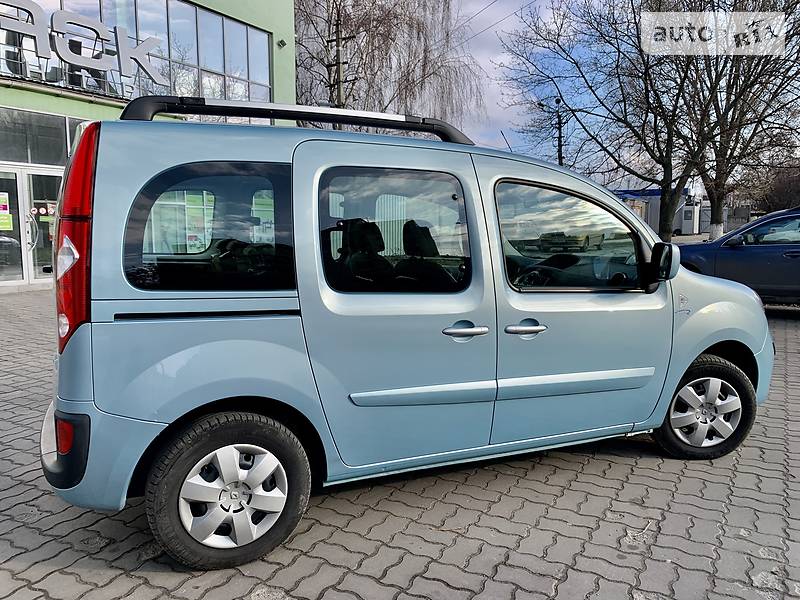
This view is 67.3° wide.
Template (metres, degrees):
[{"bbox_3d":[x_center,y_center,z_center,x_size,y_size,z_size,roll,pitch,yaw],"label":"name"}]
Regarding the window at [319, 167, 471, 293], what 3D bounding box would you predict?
[{"bbox_3d":[-0.004,-0.297,2.588,0.700,0.540,0.040,-3,-4,-25],"label":"window"}]

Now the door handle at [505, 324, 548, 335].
[{"bbox_3d":[0.595,0.136,2.810,0.240,0.038,0.048,-3,6,-25],"label":"door handle"}]

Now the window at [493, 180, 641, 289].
[{"bbox_3d":[0.870,-0.309,3.013,0.890,0.535,0.045,-3,-4,-27],"label":"window"}]

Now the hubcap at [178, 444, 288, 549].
[{"bbox_3d":[-0.649,0.764,2.359,0.412,0.412,0.050,-3,6,-25],"label":"hubcap"}]

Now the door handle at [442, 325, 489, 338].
[{"bbox_3d":[0.292,0.142,2.670,0.235,0.042,0.048,-3,6,-25],"label":"door handle"}]

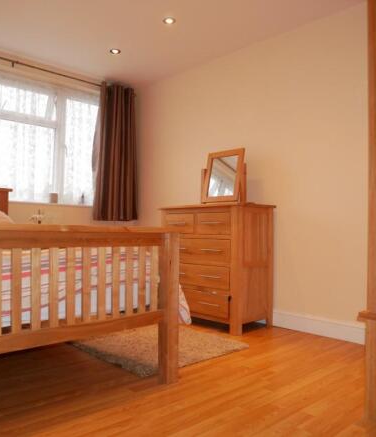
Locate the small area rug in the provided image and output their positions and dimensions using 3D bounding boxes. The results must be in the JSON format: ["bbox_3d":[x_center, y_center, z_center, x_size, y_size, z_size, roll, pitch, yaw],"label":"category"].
[{"bbox_3d":[-0.420,0.810,2.833,0.826,0.031,1.446,2,-2,-44],"label":"small area rug"}]

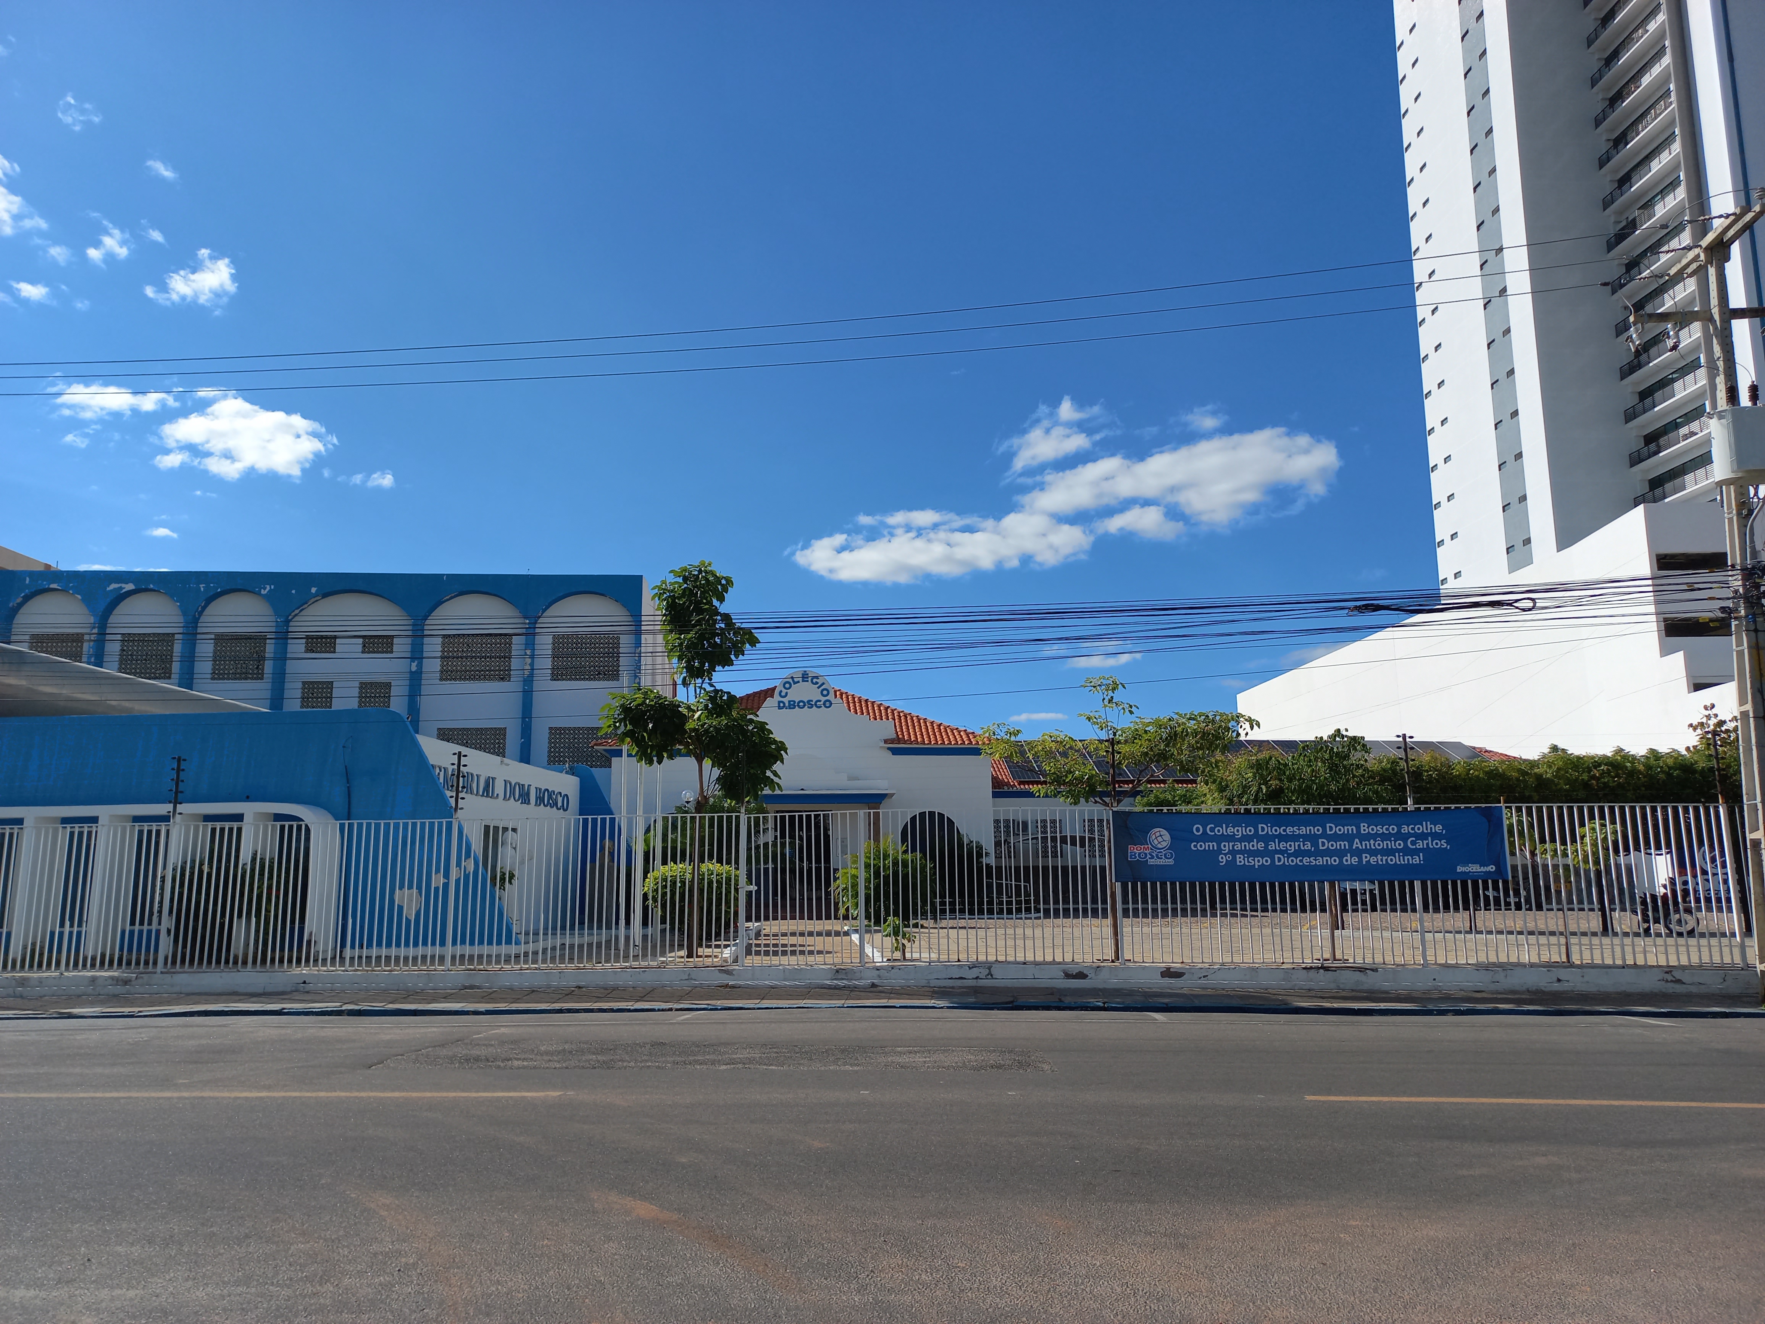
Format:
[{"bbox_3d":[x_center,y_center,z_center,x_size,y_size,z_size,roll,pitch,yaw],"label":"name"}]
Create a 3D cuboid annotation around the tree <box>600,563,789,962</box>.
[{"bbox_3d":[-2.956,1.431,19.945,2.954,6.159,2.700,0,-10,0],"label":"tree"}]

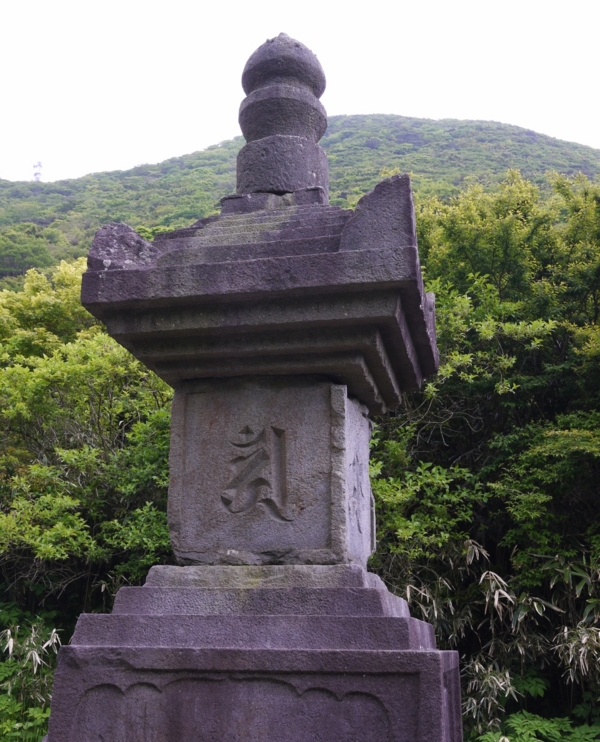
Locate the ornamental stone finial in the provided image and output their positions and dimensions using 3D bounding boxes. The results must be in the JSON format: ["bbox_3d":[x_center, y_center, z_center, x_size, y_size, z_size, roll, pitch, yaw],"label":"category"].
[{"bbox_3d":[-0.076,-1.071,3.984,0.394,0.875,0.394,0,-16,0],"label":"ornamental stone finial"}]

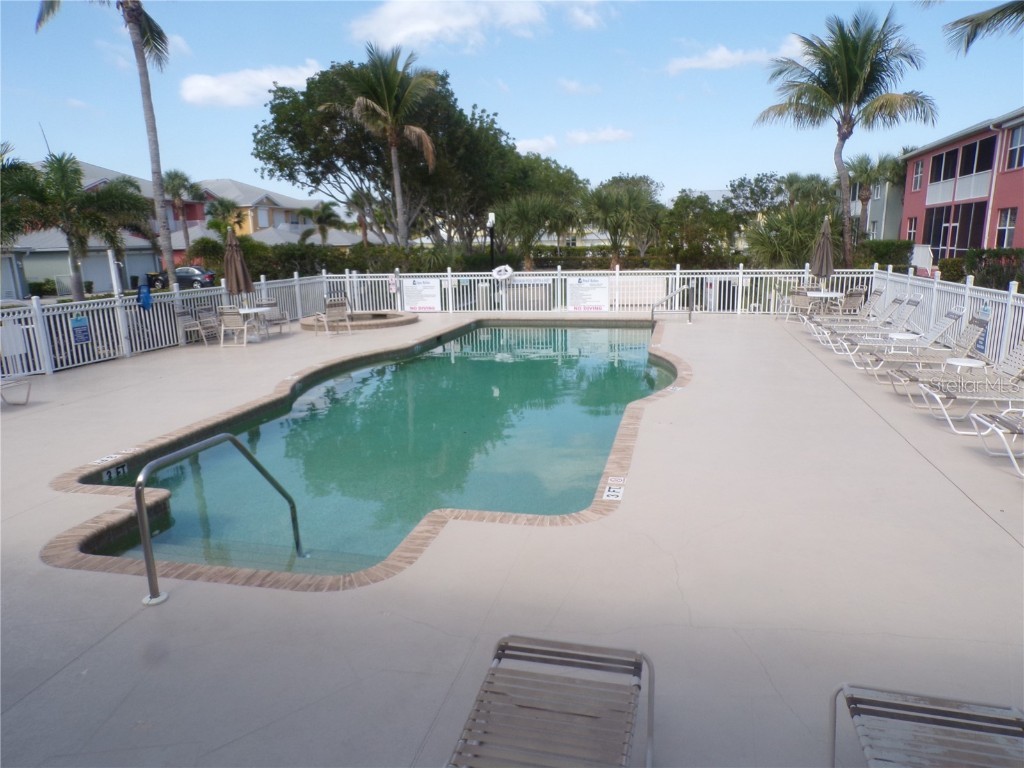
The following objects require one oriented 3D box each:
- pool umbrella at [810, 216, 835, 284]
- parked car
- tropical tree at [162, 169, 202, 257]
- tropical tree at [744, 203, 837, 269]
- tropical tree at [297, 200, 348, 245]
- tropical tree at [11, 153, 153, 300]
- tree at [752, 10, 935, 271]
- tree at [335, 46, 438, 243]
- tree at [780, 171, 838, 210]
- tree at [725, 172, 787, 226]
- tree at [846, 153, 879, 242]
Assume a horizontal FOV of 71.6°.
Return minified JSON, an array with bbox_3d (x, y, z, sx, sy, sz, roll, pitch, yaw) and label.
[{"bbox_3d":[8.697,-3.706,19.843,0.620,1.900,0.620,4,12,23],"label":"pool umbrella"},{"bbox_3d":[-21.407,-6.992,46.542,4.600,1.460,1.800,-1,11,2],"label":"parked car"},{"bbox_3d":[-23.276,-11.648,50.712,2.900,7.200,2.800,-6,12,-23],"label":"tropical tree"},{"bbox_3d":[9.984,-4.729,25.605,3.295,3.529,3.295,-1,11,0],"label":"tropical tree"},{"bbox_3d":[-11.170,-8.797,42.415,3.100,4.200,3.000,-4,12,-14],"label":"tropical tree"},{"bbox_3d":[-10.504,-3.339,17.648,3.424,4.623,3.424,-1,11,0],"label":"tropical tree"},{"bbox_3d":[11.159,-7.534,24.046,5.988,9.585,5.988,-1,11,0],"label":"tree"},{"bbox_3d":[-4.960,-8.402,28.910,4.192,10.251,4.192,-1,11,0],"label":"tree"},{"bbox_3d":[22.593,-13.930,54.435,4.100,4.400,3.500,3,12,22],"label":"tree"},{"bbox_3d":[13.268,-8.513,39.145,3.276,6.065,3.276,-1,11,0],"label":"tree"},{"bbox_3d":[17.216,-8.062,35.172,2.032,6.344,2.032,-1,11,0],"label":"tree"}]

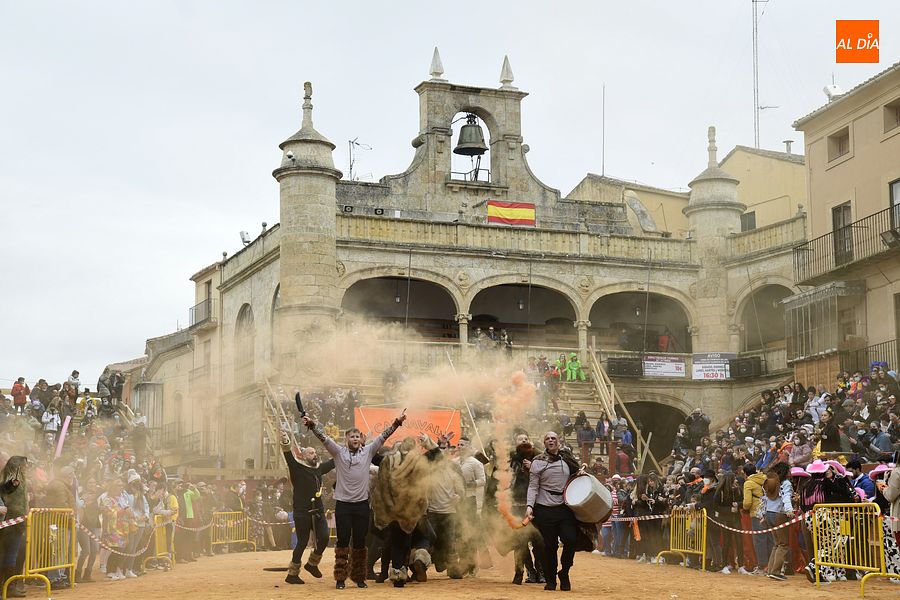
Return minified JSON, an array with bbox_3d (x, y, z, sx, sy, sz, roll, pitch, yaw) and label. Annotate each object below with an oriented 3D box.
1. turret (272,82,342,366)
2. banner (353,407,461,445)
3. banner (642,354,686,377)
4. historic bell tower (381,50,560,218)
[{"bbox_3d":[-4.988,-2.677,52.500,2.450,10.187,2.450,0,-8,0],"label":"turret"},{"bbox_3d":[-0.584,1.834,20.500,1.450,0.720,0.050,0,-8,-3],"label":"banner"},{"bbox_3d":[9.250,2.852,64.500,2.100,1.000,0.040,3,-9,-24],"label":"banner"},{"bbox_3d":[0.866,-6.544,60.400,7.200,6.700,1.200,3,-9,-21],"label":"historic bell tower"}]

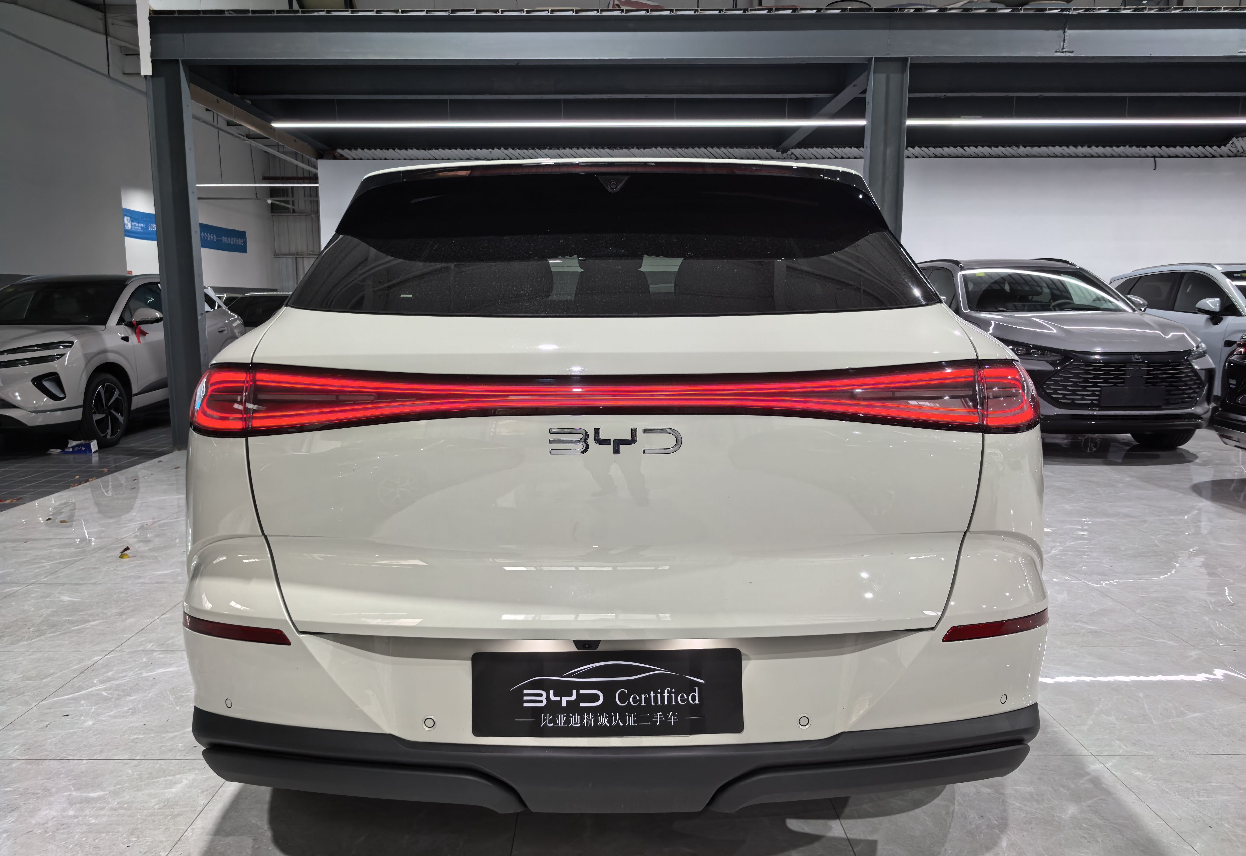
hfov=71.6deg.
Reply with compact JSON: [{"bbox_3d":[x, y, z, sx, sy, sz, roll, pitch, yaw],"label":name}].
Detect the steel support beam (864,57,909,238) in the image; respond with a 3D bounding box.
[{"bbox_3d":[2.185,-1.411,7.339,0.295,3.210,0.170,0,8,-1],"label":"steel support beam"}]

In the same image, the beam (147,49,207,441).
[{"bbox_3d":[-3.720,-1.409,7.269,0.295,3.210,0.170,0,8,-1],"label":"beam"}]

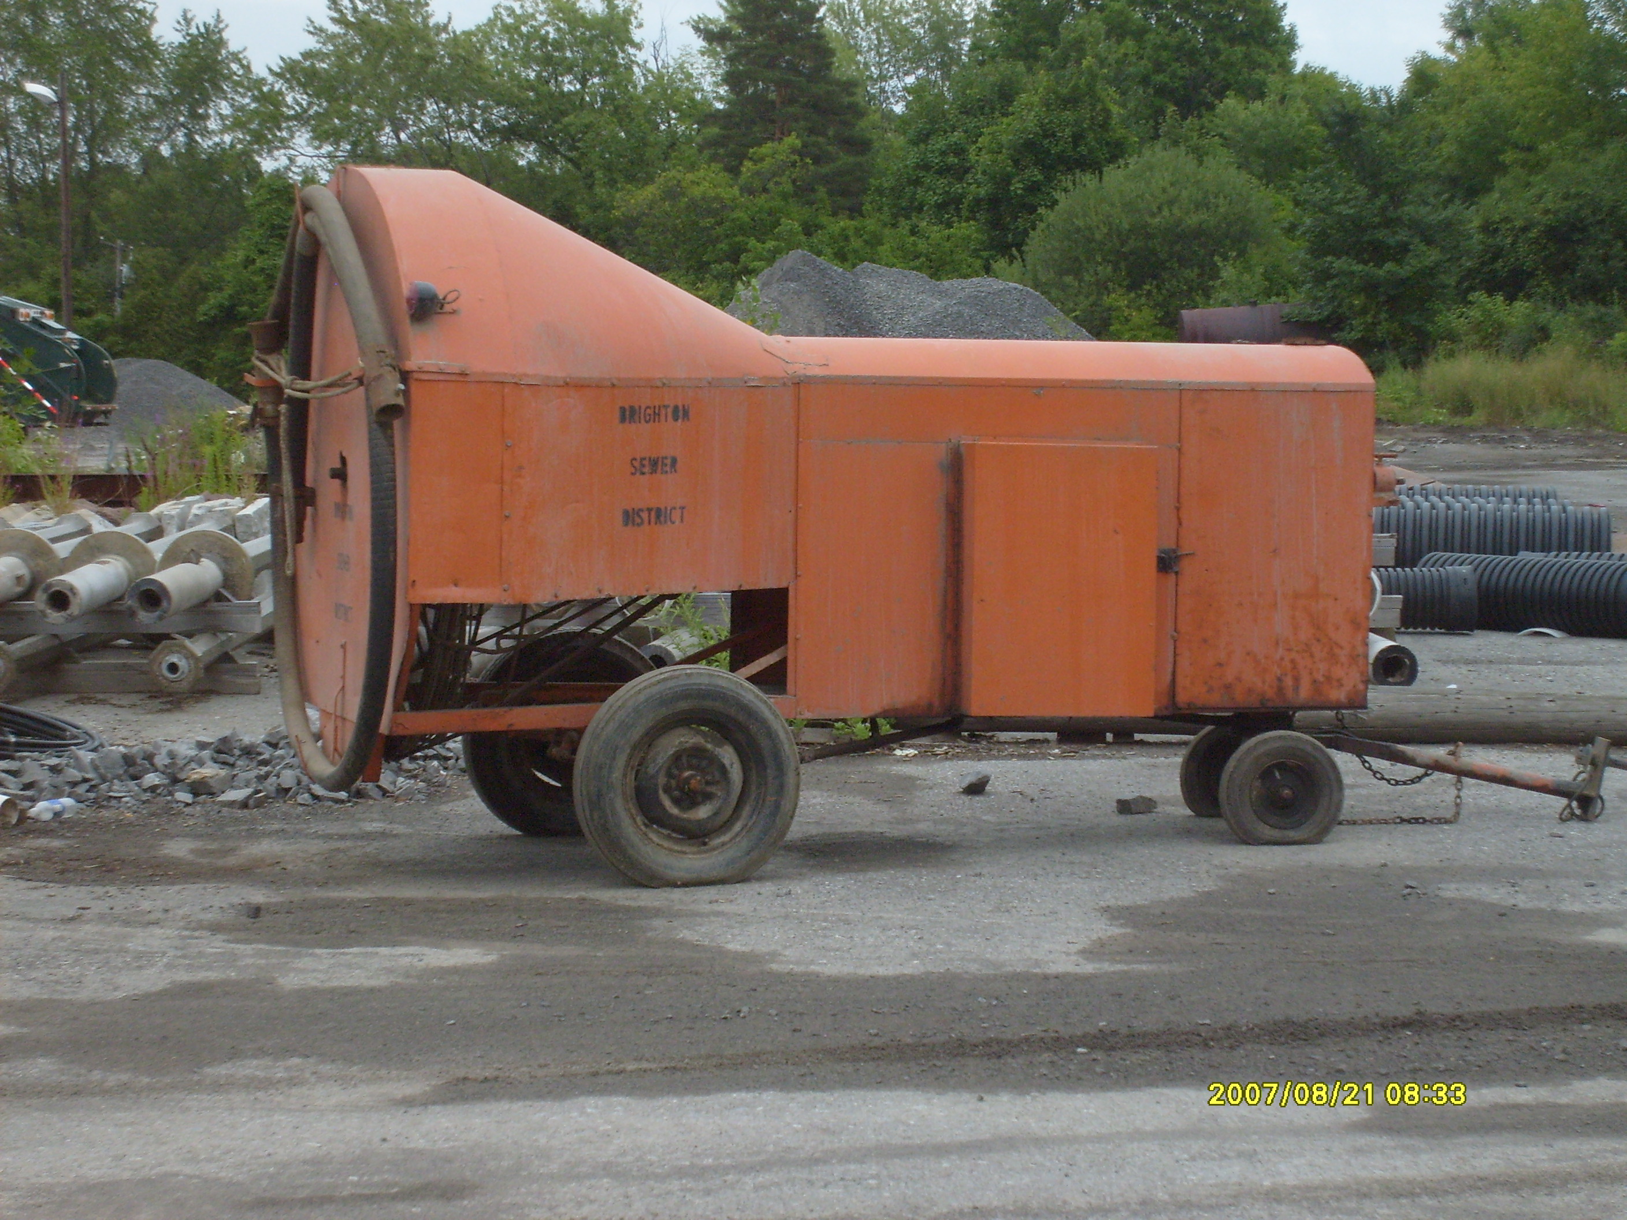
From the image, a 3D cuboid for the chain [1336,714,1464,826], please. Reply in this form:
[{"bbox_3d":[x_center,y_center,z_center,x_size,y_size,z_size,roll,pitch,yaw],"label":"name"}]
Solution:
[{"bbox_3d":[2.106,0.574,13.700,0.450,0.400,0.130,0,4,-4],"label":"chain"}]

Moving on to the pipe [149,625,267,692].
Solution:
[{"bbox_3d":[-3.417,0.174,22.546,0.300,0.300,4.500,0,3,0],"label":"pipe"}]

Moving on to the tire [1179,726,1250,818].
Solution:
[{"bbox_3d":[1.565,0.560,14.048,0.420,0.410,0.125,0,4,-4],"label":"tire"}]

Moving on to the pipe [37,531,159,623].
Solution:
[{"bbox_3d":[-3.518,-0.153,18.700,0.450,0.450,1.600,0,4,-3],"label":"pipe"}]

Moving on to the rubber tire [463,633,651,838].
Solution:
[{"bbox_3d":[-0.889,0.450,13.915,0.770,0.761,0.200,-1,4,-20],"label":"rubber tire"}]

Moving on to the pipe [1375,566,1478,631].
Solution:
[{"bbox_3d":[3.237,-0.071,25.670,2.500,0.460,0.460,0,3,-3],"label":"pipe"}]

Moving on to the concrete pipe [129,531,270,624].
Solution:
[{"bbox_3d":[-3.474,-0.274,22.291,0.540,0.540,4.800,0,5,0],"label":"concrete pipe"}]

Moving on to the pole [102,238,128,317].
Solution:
[{"bbox_3d":[-40.403,-16.494,220.298,1.800,10.000,0.600,0,3,0],"label":"pole"}]

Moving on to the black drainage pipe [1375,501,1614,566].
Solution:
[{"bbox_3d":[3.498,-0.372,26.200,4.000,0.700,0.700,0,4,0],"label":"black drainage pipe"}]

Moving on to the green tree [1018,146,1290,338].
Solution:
[{"bbox_3d":[7.889,-7.566,88.000,6.300,6.500,6.000,0,4,0],"label":"green tree"}]

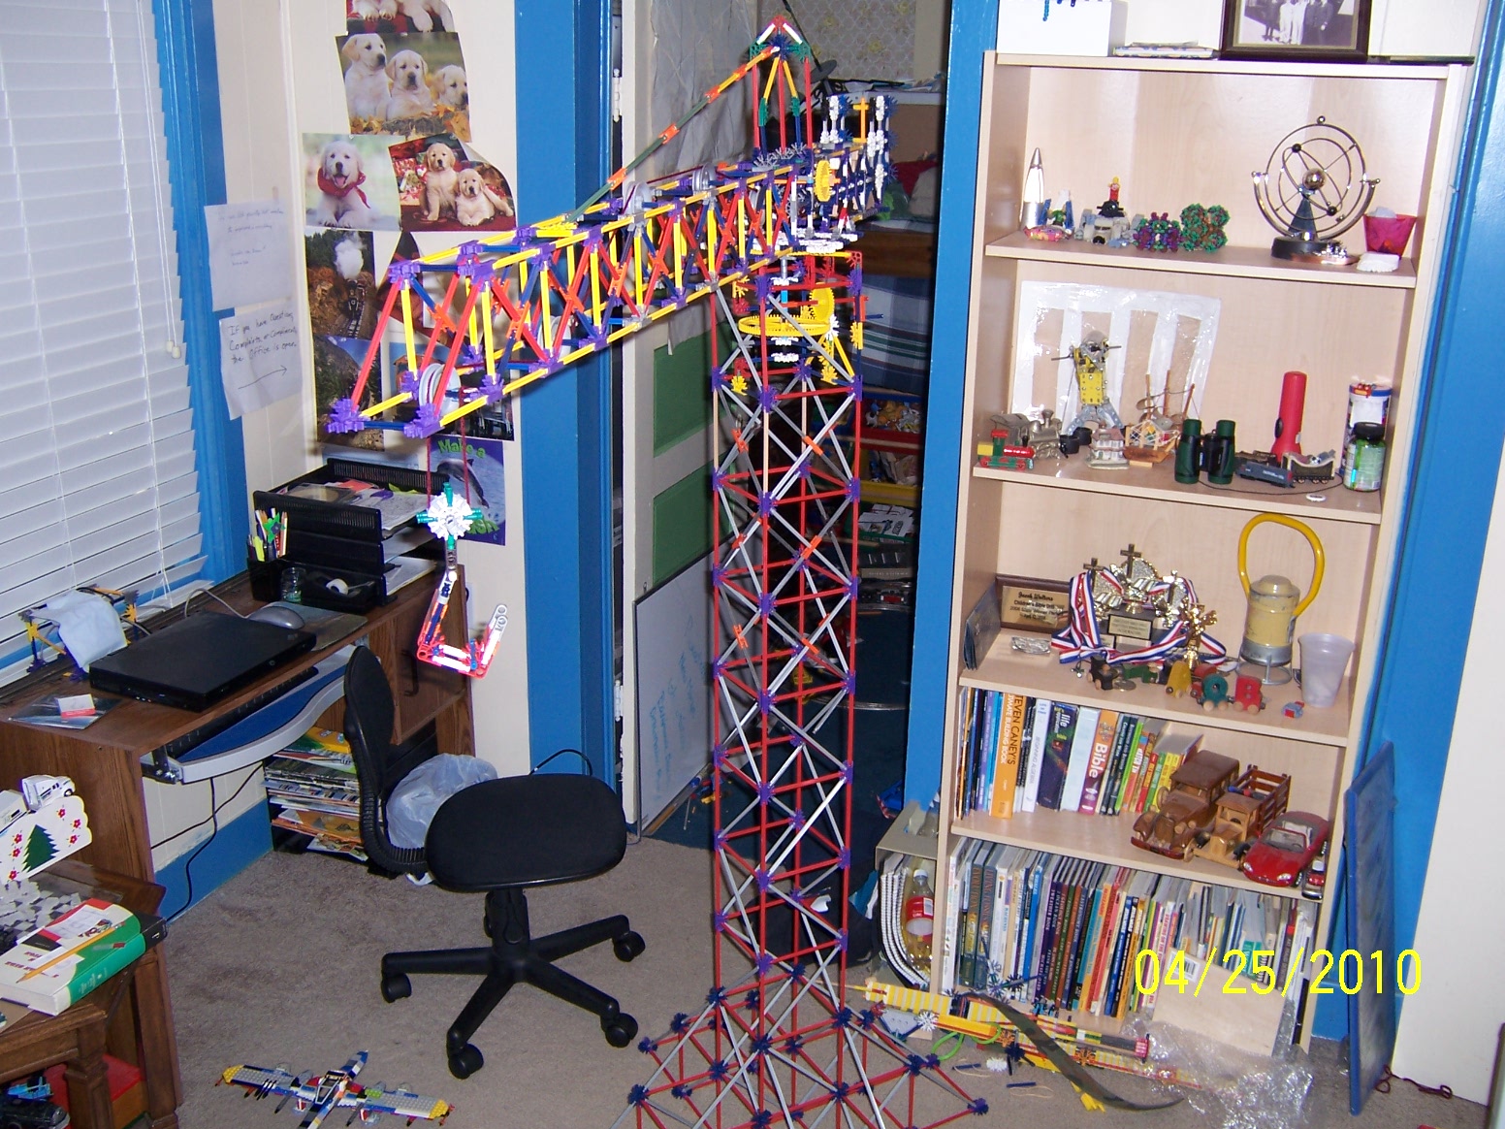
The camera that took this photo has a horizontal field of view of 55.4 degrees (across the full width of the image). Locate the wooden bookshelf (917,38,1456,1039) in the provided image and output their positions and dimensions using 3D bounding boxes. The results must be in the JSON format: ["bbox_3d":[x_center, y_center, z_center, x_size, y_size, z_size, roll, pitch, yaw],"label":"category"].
[{"bbox_3d":[0.797,0.000,2.723,0.750,1.815,0.295,8,19,19],"label":"wooden bookshelf"}]

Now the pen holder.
[{"bbox_3d":[-1.025,0.028,3.040,0.063,0.086,0.063,8,19,19],"label":"pen holder"}]

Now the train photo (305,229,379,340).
[{"bbox_3d":[-0.922,-0.627,3.227,0.192,0.246,0.008,8,19,19],"label":"train photo"}]

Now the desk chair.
[{"bbox_3d":[-0.481,0.504,2.772,0.560,0.785,0.540,-1,18,-8],"label":"desk chair"}]

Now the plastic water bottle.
[{"bbox_3d":[0.360,0.738,3.024,0.068,0.220,0.068,8,19,19],"label":"plastic water bottle"}]

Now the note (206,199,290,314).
[{"bbox_3d":[-1.080,-0.665,3.089,0.010,0.218,0.280,7,19,16],"label":"note"}]

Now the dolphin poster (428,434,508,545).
[{"bbox_3d":[-0.647,-0.168,3.257,0.197,0.248,0.008,8,19,19],"label":"dolphin poster"}]

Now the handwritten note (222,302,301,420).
[{"bbox_3d":[-1.082,-0.456,3.172,0.010,0.216,0.275,7,19,16],"label":"handwritten note"}]

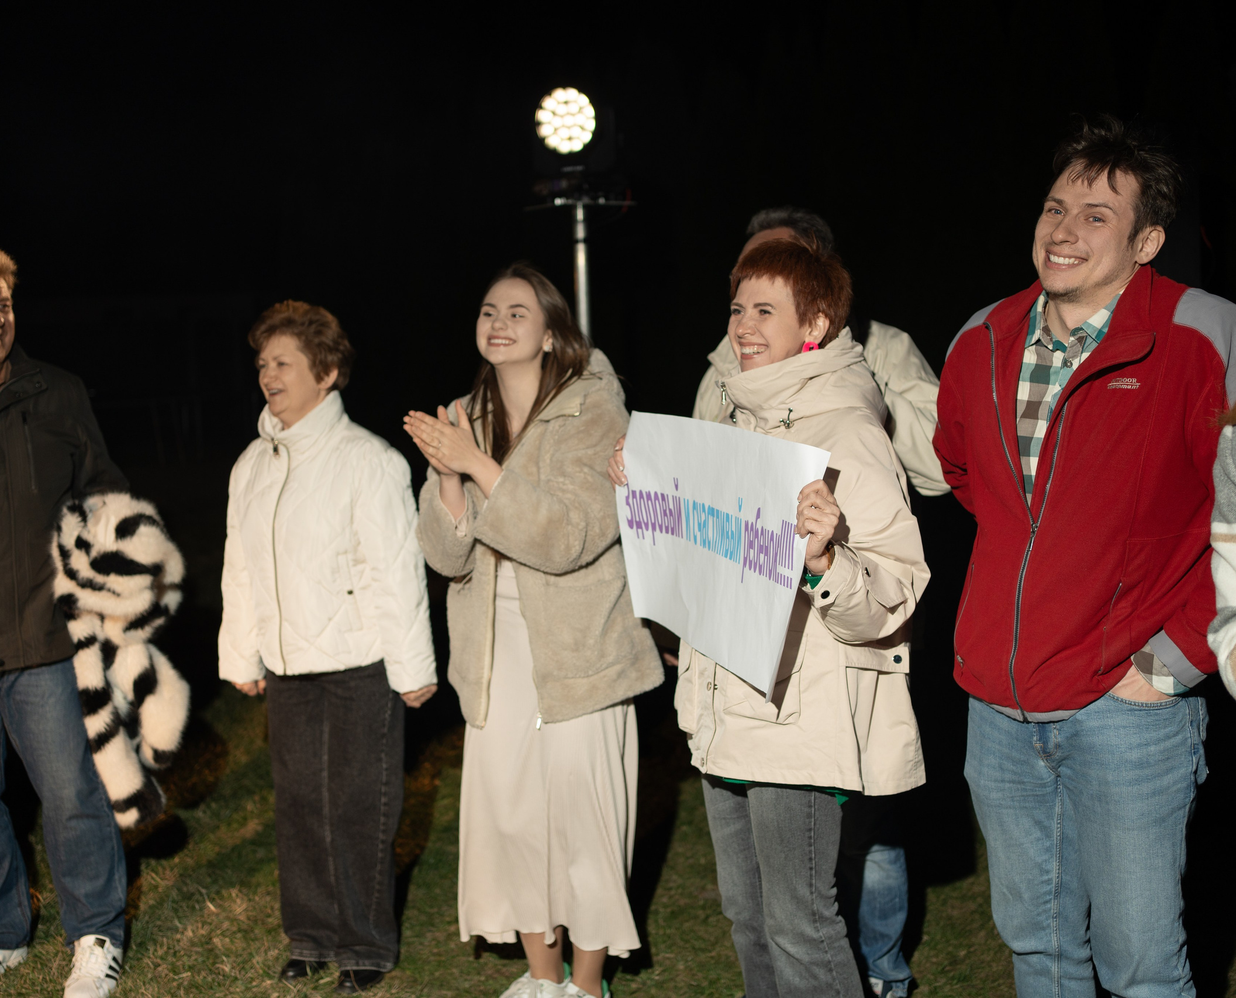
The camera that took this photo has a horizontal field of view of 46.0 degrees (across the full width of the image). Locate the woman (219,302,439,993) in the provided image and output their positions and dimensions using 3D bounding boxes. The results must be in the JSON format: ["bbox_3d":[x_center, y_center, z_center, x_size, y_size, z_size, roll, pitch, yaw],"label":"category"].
[{"bbox_3d":[-0.687,0.345,3.400,0.560,1.610,0.360,1,6,28],"label":"woman"}]

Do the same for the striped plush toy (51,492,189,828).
[{"bbox_3d":[-1.170,0.379,3.430,0.330,0.770,0.280,-3,6,-9],"label":"striped plush toy"}]

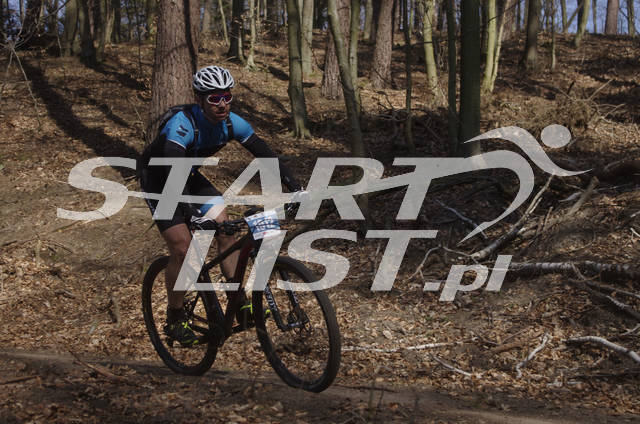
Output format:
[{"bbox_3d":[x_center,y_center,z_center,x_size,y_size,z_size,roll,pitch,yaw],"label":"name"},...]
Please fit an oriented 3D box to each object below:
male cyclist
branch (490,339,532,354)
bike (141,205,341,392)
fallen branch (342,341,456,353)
[{"bbox_3d":[-0.625,-0.016,6.345,0.720,1.500,1.000,-11,6,-40],"label":"male cyclist"},{"bbox_3d":[1.191,0.844,7.100,0.270,0.045,0.055,-7,5,-19],"label":"branch"},{"bbox_3d":[-0.505,0.476,6.312,0.700,1.000,1.820,-14,7,-40],"label":"bike"},{"bbox_3d":[0.508,0.862,7.250,0.760,0.040,0.090,-3,2,-2],"label":"fallen branch"}]

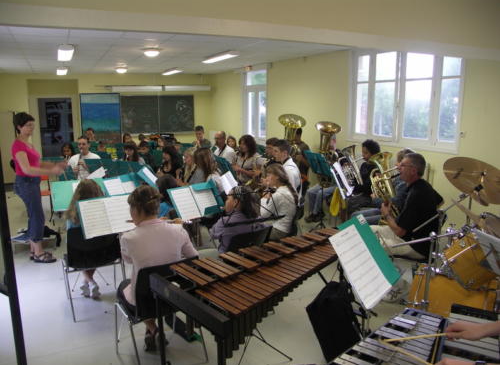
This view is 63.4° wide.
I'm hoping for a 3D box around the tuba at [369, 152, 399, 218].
[{"bbox_3d":[1.175,0.026,3.583,0.270,0.610,0.310,-12,10,22],"label":"tuba"}]

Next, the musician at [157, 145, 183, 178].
[{"bbox_3d":[-1.234,0.089,5.449,0.700,1.200,0.450,-10,14,-40],"label":"musician"}]

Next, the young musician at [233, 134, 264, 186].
[{"bbox_3d":[-0.100,-0.030,6.080,0.740,1.320,0.500,-10,14,-40],"label":"young musician"}]

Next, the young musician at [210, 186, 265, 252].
[{"bbox_3d":[-0.147,0.576,3.335,0.720,1.150,0.450,8,13,36],"label":"young musician"}]

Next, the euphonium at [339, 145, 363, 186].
[{"bbox_3d":[1.219,-0.188,4.942,0.270,0.610,0.310,-22,10,-4],"label":"euphonium"}]

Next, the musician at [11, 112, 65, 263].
[{"bbox_3d":[-2.339,0.064,4.464,0.620,1.680,0.480,-4,11,-17],"label":"musician"}]

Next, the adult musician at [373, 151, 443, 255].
[{"bbox_3d":[1.281,0.387,3.534,0.790,1.300,0.550,3,11,19],"label":"adult musician"}]

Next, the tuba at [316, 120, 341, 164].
[{"bbox_3d":[1.138,-0.404,6.031,0.440,0.950,0.460,-9,23,-20],"label":"tuba"}]

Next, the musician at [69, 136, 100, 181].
[{"bbox_3d":[-2.427,-0.059,5.947,0.520,1.310,0.800,-2,11,-6],"label":"musician"}]

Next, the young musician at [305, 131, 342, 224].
[{"bbox_3d":[1.160,-0.064,6.197,0.800,1.330,0.520,-4,11,-18],"label":"young musician"}]

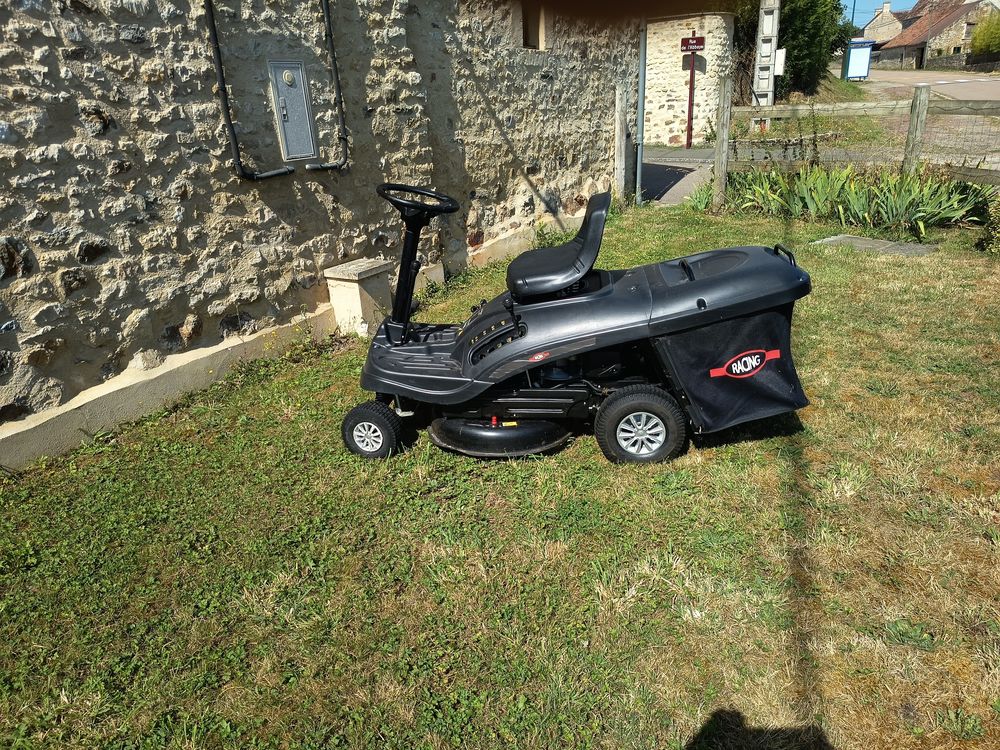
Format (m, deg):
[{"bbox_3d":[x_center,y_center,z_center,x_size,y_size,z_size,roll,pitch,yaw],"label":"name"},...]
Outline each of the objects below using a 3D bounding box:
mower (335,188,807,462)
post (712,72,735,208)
[{"bbox_3d":[0.295,-0.263,2.827,1.800,1.060,0.710,0,23,9],"label":"mower"},{"bbox_3d":[2.392,-2.488,7.457,0.125,1.380,0.120,10,26,30],"label":"post"}]

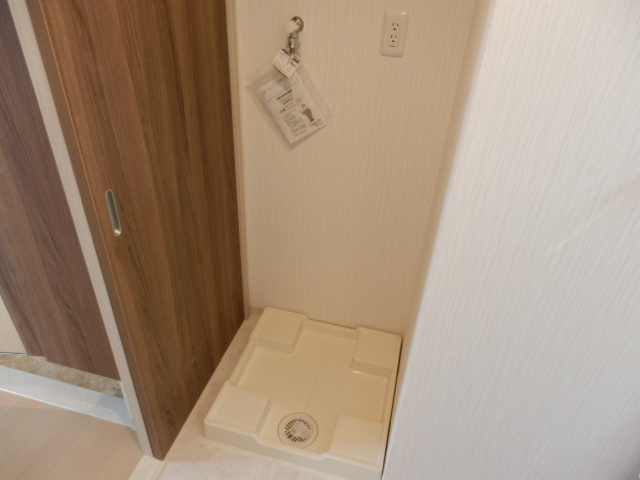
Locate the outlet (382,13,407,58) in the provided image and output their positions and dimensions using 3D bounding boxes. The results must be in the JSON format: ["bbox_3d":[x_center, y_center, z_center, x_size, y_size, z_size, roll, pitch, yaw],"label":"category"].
[{"bbox_3d":[0.227,-0.622,1.352,0.070,0.120,0.012,10,34,11],"label":"outlet"}]

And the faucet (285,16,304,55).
[{"bbox_3d":[-0.085,-0.640,1.397,0.052,0.110,0.078,10,34,11],"label":"faucet"}]

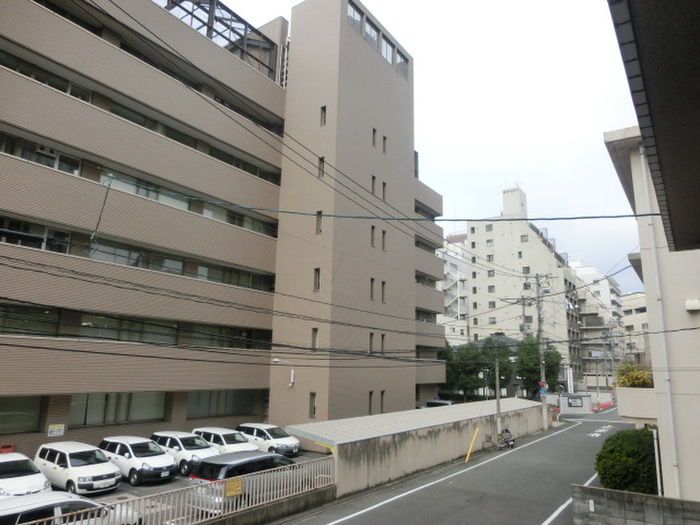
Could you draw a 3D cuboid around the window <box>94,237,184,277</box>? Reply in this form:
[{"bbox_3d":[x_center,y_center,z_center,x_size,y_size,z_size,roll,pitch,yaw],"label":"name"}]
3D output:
[{"bbox_3d":[-11.126,-0.102,25.919,0.200,1.300,5.300,-7,-15,36],"label":"window"}]

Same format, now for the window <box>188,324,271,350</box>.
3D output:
[{"bbox_3d":[-7.186,4.652,29.529,0.200,1.101,6.427,-8,-15,34],"label":"window"}]

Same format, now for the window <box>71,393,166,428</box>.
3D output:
[{"bbox_3d":[-11.462,7.318,24.300,0.200,1.550,4.950,-7,-15,36],"label":"window"}]

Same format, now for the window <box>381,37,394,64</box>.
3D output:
[{"bbox_3d":[2.908,-16.871,38.613,0.200,1.856,2.025,-8,-15,34],"label":"window"}]

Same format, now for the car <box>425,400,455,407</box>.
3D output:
[{"bbox_3d":[9.926,15.102,49.877,4.300,1.550,1.700,-7,-15,36],"label":"car"}]

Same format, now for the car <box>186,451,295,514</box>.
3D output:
[{"bbox_3d":[-3.531,7.864,17.927,1.730,1.570,4.650,-8,-15,34],"label":"car"}]

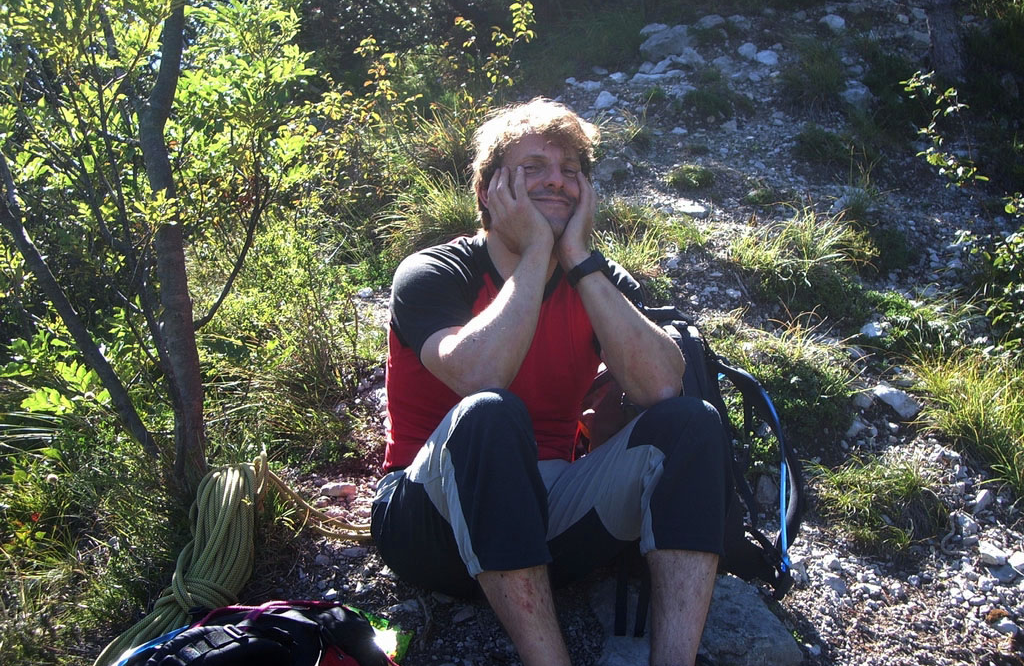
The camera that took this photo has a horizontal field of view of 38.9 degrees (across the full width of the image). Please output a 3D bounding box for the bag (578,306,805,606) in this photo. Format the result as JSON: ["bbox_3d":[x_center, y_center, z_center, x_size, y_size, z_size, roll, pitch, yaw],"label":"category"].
[{"bbox_3d":[0.298,0.203,2.420,0.310,0.455,0.270,-10,12,-10],"label":"bag"}]

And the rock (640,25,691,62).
[{"bbox_3d":[0.657,-1.238,6.200,0.210,0.140,0.170,0,12,0],"label":"rock"}]

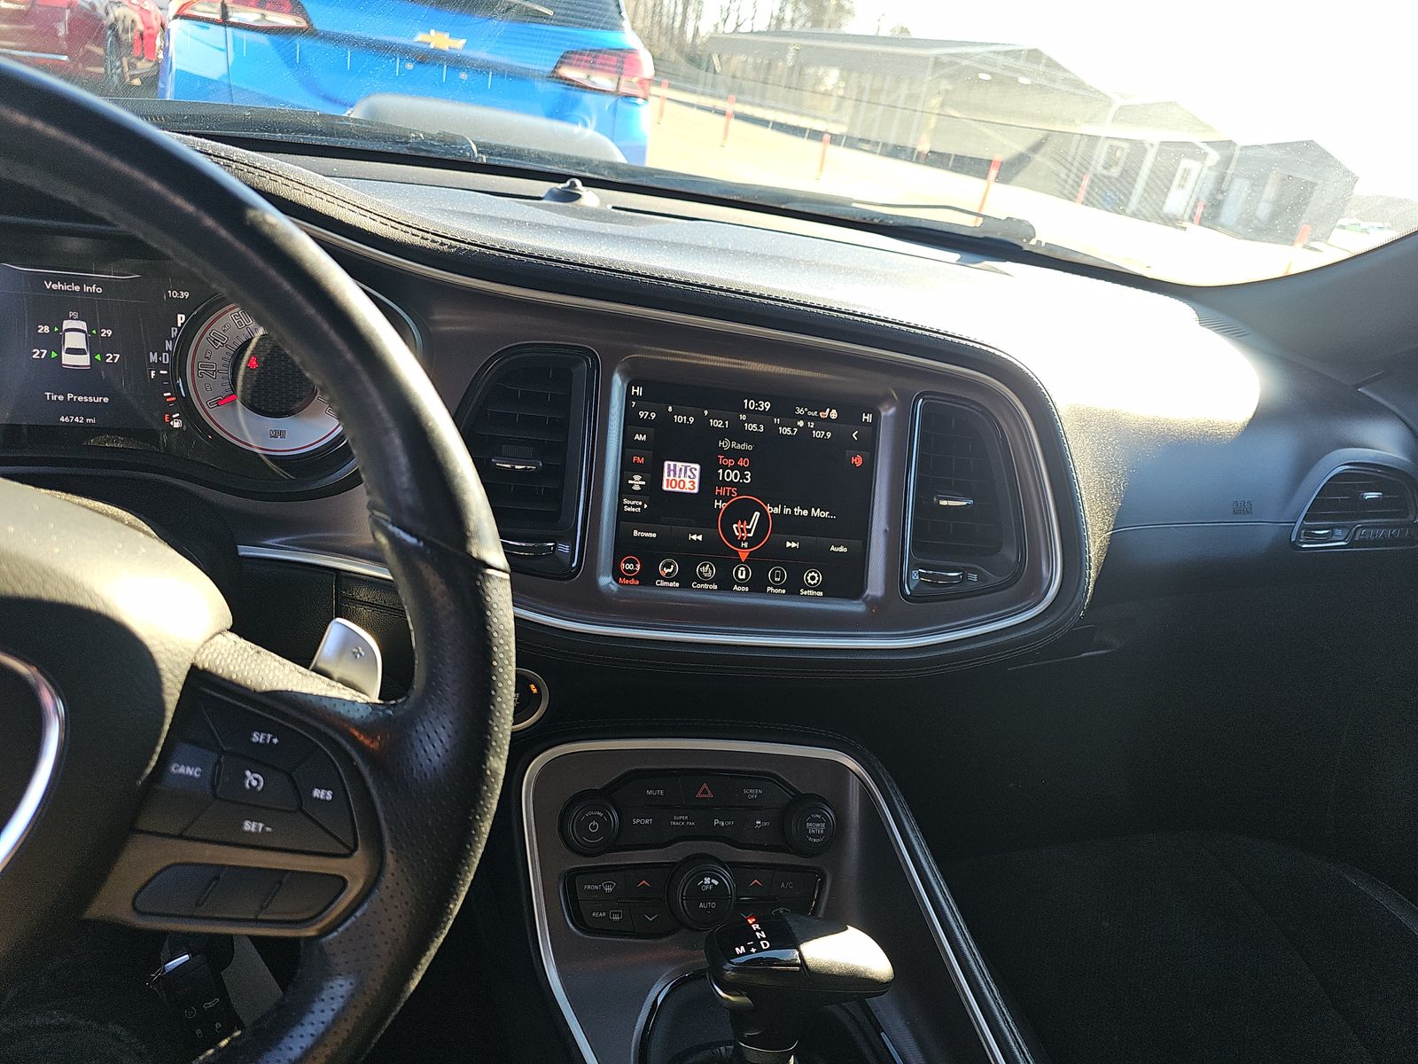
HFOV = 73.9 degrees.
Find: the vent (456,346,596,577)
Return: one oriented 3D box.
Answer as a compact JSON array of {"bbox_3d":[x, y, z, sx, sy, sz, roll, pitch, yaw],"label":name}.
[{"bbox_3d":[-0.120,-0.045,0.582,0.092,0.138,0.028,4,2,-14],"label":"vent"}]

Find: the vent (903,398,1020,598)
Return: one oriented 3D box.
[{"bbox_3d":[0.175,-0.021,0.656,0.092,0.138,0.028,4,2,-14],"label":"vent"}]

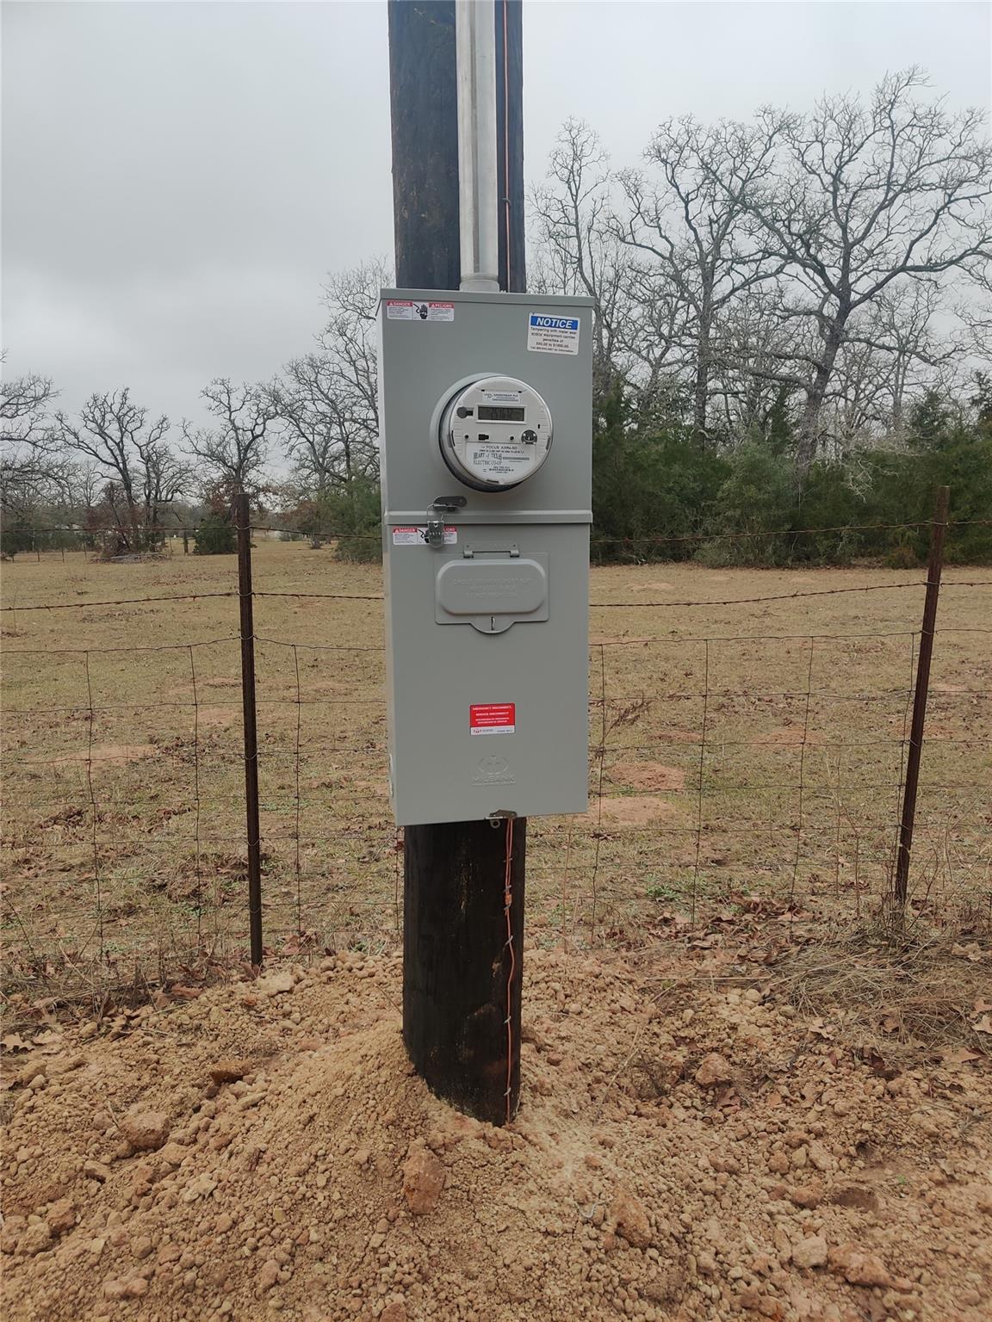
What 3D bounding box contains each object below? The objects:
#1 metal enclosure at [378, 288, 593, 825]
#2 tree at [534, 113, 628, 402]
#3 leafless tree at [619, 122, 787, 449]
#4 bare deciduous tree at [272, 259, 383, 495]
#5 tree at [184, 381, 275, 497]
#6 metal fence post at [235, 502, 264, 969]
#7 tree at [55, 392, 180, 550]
[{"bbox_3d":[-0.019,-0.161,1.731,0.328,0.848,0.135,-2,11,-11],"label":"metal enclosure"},{"bbox_3d":[2.886,-11.275,36.711,3.751,14.822,3.938,0,10,0],"label":"tree"},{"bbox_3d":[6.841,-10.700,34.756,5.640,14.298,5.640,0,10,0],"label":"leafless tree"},{"bbox_3d":[-7.388,-12.021,48.845,6.507,13.276,6.507,0,10,0],"label":"bare deciduous tree"},{"bbox_3d":[-14.721,-10.844,57.188,5.212,9.341,5.212,0,10,0],"label":"tree"},{"bbox_3d":[-0.726,0.231,3.050,0.036,1.433,0.036,0,10,-3],"label":"metal fence post"},{"bbox_3d":[-20.142,-10.122,55.247,6.806,8.653,6.466,0,10,0],"label":"tree"}]

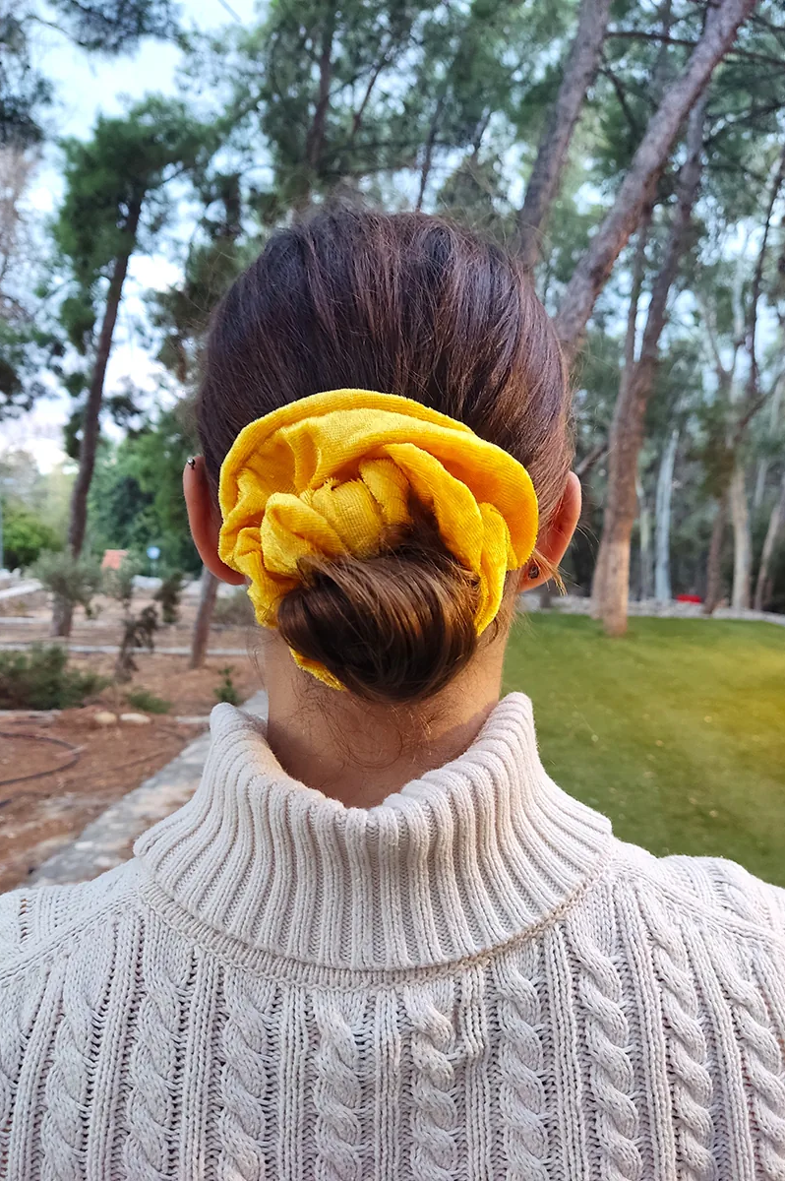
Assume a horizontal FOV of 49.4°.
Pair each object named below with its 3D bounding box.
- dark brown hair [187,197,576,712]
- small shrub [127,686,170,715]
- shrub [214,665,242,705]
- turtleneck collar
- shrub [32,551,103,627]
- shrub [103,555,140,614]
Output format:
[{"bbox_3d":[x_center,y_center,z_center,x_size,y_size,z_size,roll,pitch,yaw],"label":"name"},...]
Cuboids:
[{"bbox_3d":[-0.004,-0.072,0.390,0.172,0.225,0.225,0,2,0],"label":"dark brown hair"},{"bbox_3d":[-2.466,1.111,8.600,0.460,0.250,0.400,0,2,0],"label":"small shrub"},{"bbox_3d":[-1.720,0.991,8.900,0.290,0.410,0.280,0,2,0],"label":"shrub"},{"bbox_3d":[-0.009,0.100,0.405,0.225,0.125,0.190,0,2,0],"label":"turtleneck collar"},{"bbox_3d":[-6.007,-0.027,15.800,1.320,1.380,1.200,0,2,0],"label":"shrub"},{"bbox_3d":[-5.563,-0.111,17.500,0.740,1.200,0.700,0,2,0],"label":"shrub"}]

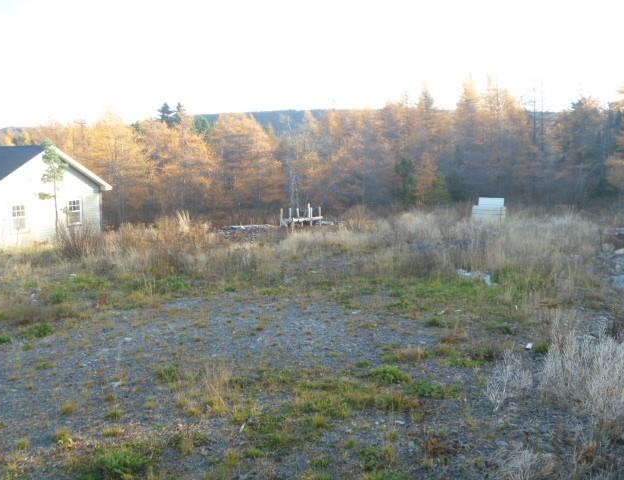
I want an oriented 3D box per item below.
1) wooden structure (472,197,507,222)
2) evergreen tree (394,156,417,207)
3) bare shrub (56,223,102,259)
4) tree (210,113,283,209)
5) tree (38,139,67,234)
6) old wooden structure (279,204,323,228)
[{"bbox_3d":[12.069,-2.040,44.000,2.150,1.800,1.200,3,7,25],"label":"wooden structure"},{"bbox_3d":[8.236,-5.065,57.000,2.000,4.700,2.000,1,7,9],"label":"evergreen tree"},{"bbox_3d":[-10.240,0.044,28.500,2.000,1.550,1.700,-2,7,-20],"label":"bare shrub"},{"bbox_3d":[-6.073,-7.279,60.000,6.700,9.200,6.200,-1,7,-6],"label":"tree"},{"bbox_3d":[-12.384,-2.419,31.000,1.450,4.900,1.400,-3,7,-22],"label":"tree"},{"bbox_3d":[-0.714,-1.564,44.000,2.600,1.600,1.600,-3,7,-23],"label":"old wooden structure"}]

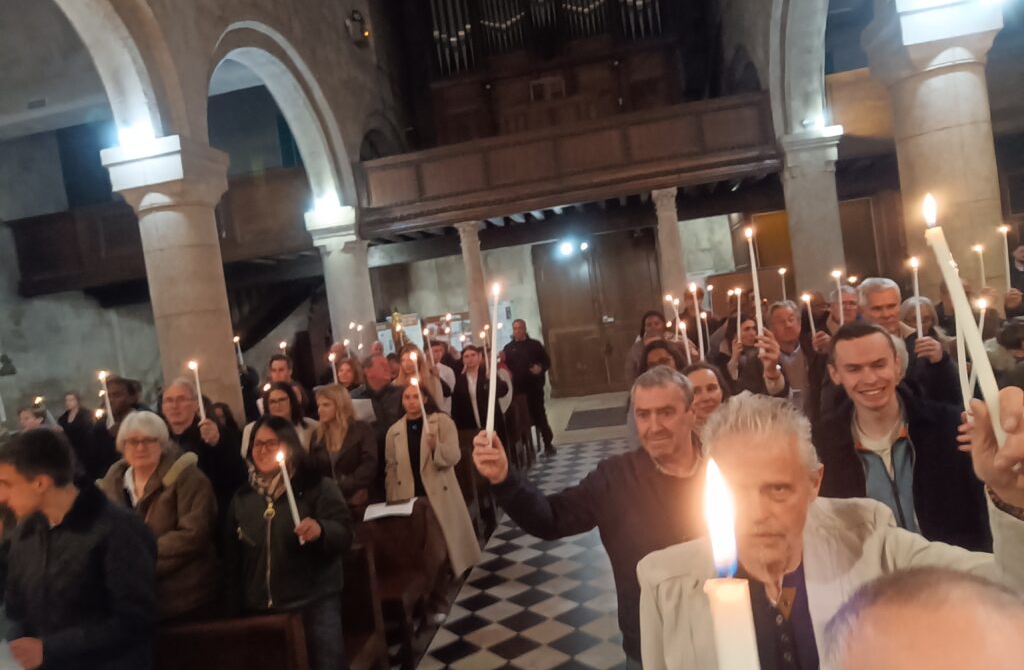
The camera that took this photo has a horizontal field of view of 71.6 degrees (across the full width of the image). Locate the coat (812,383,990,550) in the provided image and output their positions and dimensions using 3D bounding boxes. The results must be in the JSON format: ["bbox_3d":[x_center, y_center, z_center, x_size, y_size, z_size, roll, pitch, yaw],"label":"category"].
[{"bbox_3d":[1.067,0.474,1.930,0.580,0.720,0.360,-8,1,25],"label":"coat"}]

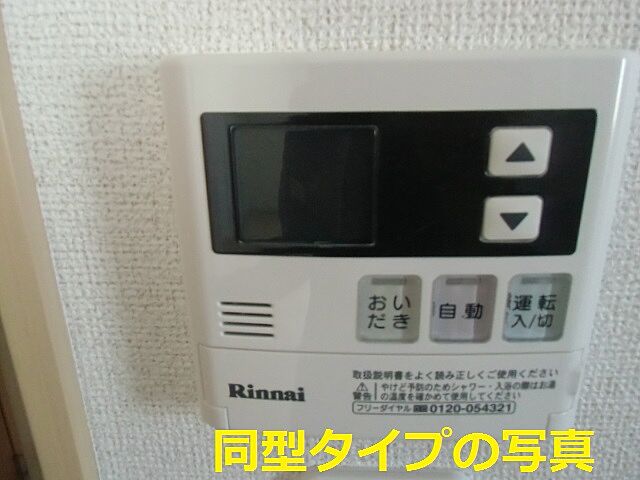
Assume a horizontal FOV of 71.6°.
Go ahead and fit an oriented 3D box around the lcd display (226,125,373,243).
[{"bbox_3d":[-0.004,-0.015,0.120,0.038,0.032,0.005,0,17,2],"label":"lcd display"}]

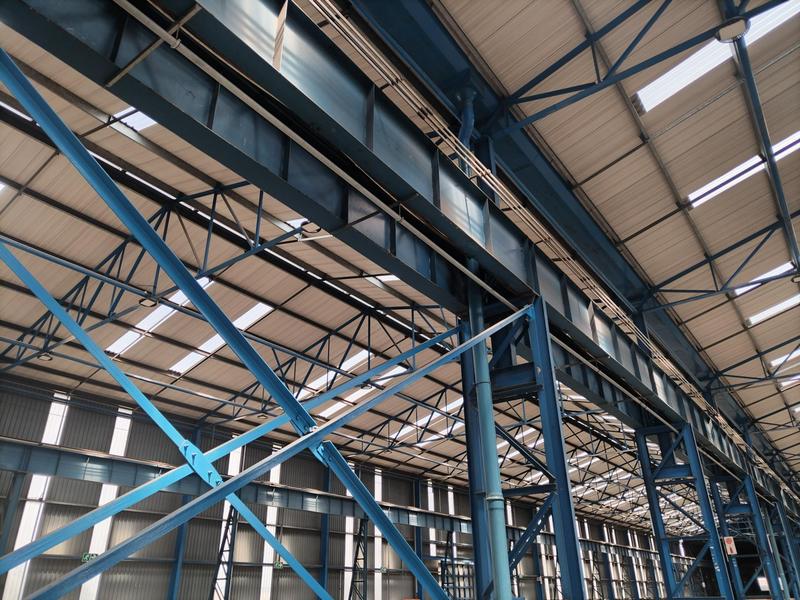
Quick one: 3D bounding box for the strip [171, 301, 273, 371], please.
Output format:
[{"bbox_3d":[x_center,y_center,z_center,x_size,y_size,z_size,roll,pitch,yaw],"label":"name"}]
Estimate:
[{"bbox_3d":[-7.187,1.602,23.969,5.550,0.050,0.660,-33,-38,22],"label":"strip"}]

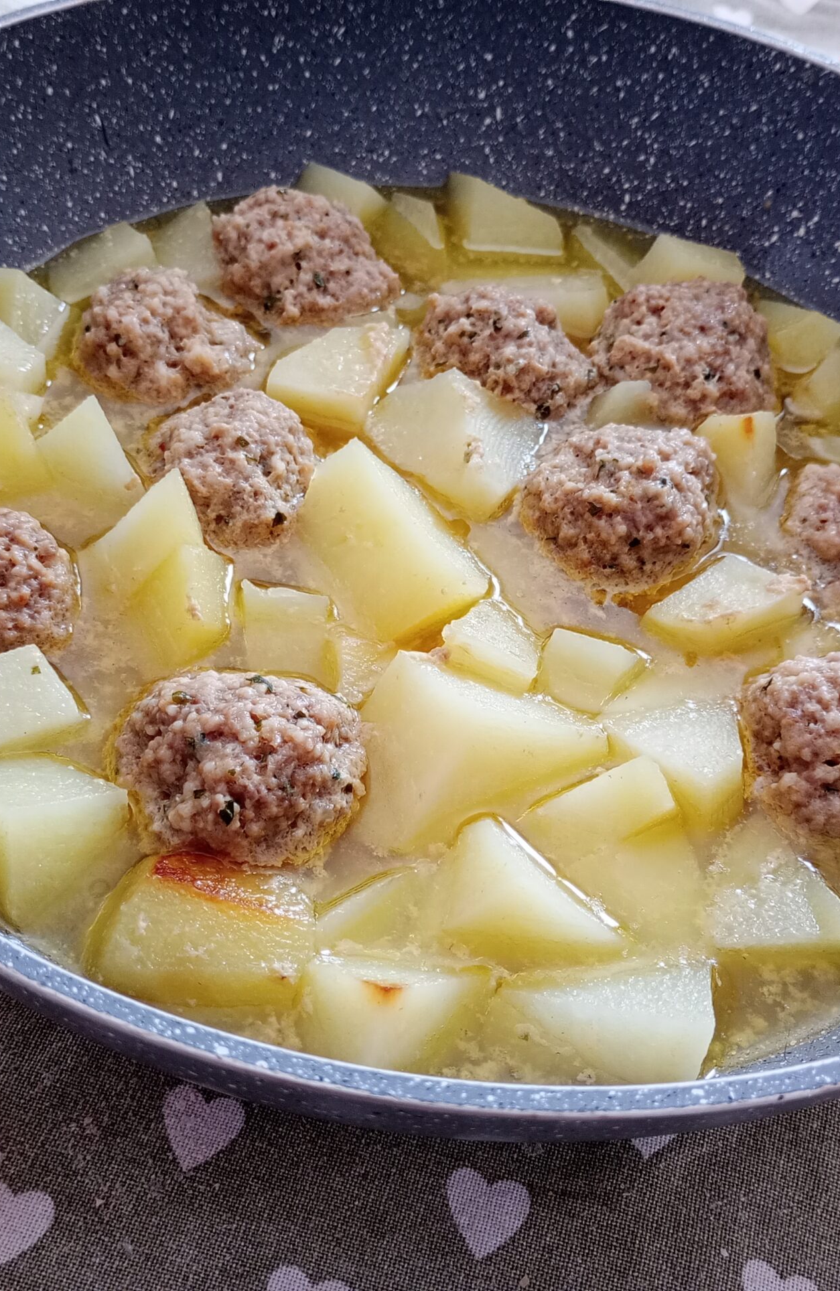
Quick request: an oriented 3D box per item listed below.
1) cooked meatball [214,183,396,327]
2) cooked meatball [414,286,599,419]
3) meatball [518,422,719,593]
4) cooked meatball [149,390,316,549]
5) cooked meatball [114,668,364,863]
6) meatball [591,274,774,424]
[{"bbox_3d":[-0.028,-0.094,0.346,0.047,0.037,0.046,10,50,0],"label":"cooked meatball"},{"bbox_3d":[0.021,-0.066,0.330,0.043,0.035,0.043,10,50,0],"label":"cooked meatball"},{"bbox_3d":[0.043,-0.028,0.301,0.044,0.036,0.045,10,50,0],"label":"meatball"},{"bbox_3d":[-0.040,-0.037,0.297,0.040,0.031,0.040,10,50,0],"label":"cooked meatball"},{"bbox_3d":[-0.032,0.023,0.248,0.043,0.033,0.040,10,50,0],"label":"cooked meatball"},{"bbox_3d":[0.064,-0.069,0.339,0.045,0.036,0.045,10,50,0],"label":"meatball"}]

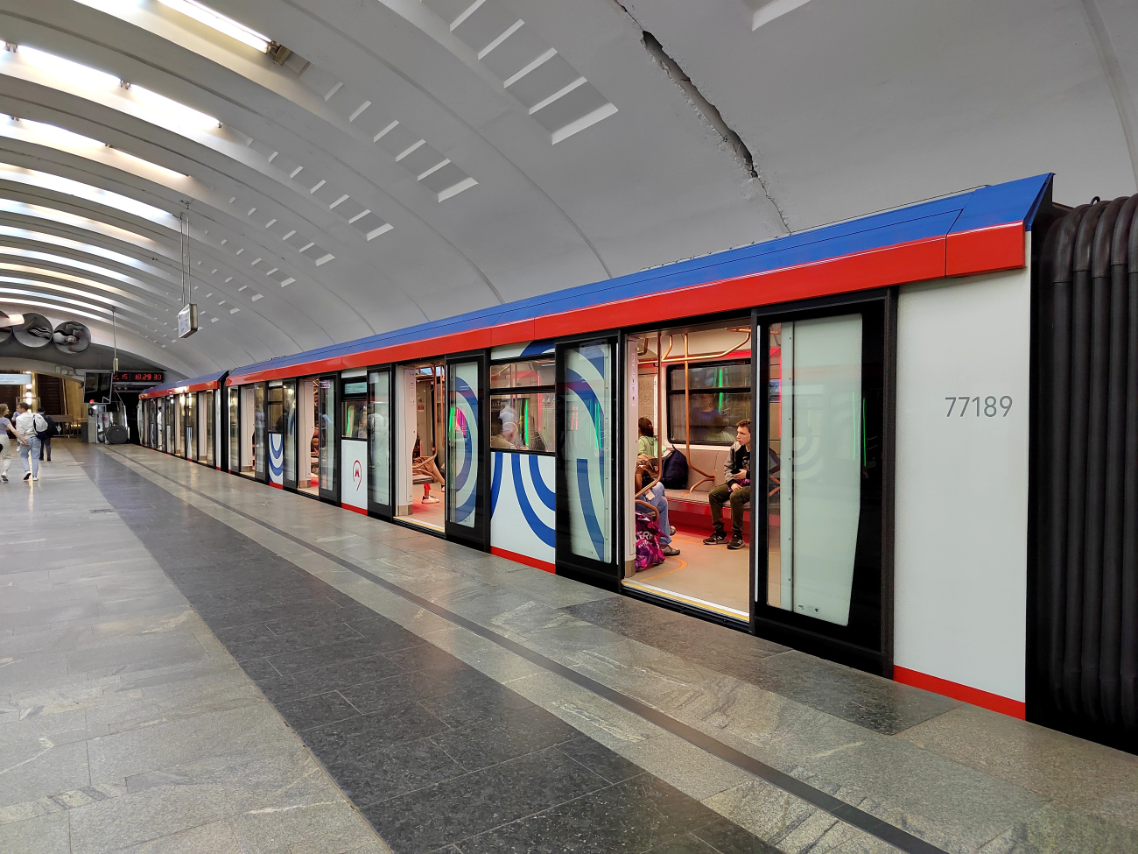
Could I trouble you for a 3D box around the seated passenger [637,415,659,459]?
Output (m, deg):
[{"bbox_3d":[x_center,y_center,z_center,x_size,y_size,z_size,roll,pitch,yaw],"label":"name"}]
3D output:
[{"bbox_3d":[0.892,0.533,9.244,0.680,1.280,0.500,0,1,15],"label":"seated passenger"}]

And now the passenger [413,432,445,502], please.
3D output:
[{"bbox_3d":[-2.276,0.537,11.221,1.000,1.260,0.520,-1,1,-35],"label":"passenger"}]

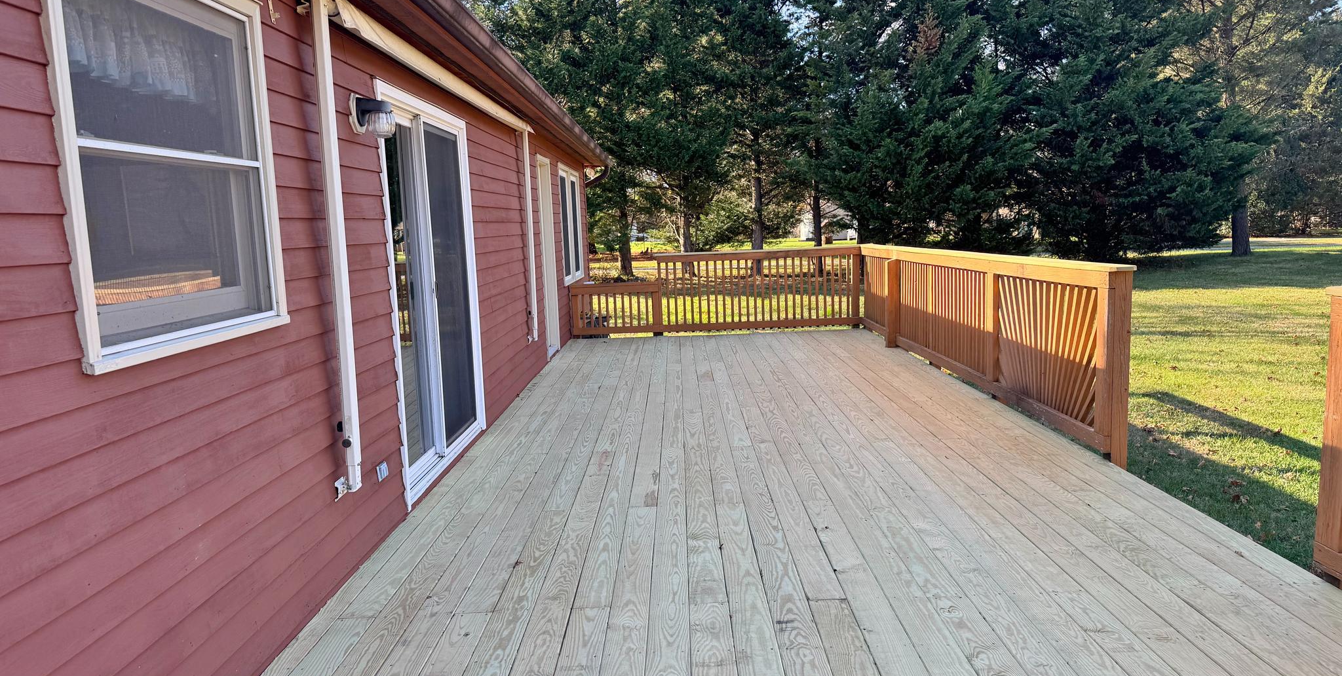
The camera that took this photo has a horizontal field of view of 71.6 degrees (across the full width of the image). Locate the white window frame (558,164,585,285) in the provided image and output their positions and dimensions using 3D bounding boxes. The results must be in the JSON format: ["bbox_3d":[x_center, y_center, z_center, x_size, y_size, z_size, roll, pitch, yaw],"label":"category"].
[{"bbox_3d":[-1.321,-1.488,12.299,0.100,1.480,2.250,-2,7,1],"label":"white window frame"}]

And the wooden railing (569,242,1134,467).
[{"bbox_3d":[0.636,-0.177,8.387,3.800,1.050,6.800,-2,7,1],"label":"wooden railing"}]

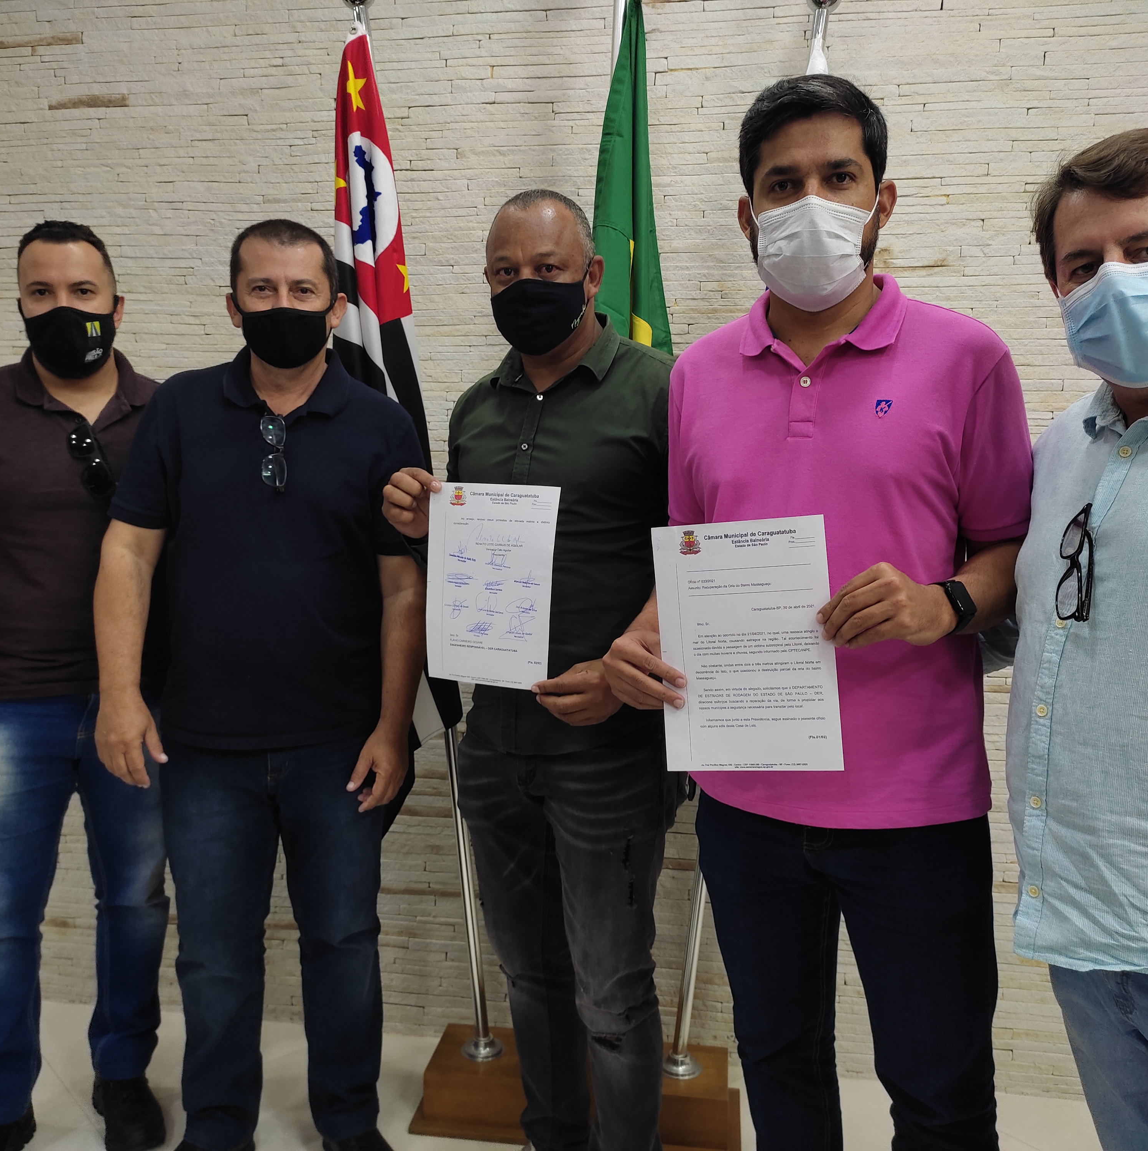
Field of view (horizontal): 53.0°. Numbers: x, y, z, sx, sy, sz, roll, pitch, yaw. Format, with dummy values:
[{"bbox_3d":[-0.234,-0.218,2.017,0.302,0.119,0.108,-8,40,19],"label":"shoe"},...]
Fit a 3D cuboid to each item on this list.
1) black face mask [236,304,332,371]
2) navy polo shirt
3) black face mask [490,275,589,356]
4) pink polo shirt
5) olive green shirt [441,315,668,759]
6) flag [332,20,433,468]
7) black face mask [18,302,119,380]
[{"bbox_3d":[-0.460,-0.381,1.840,0.150,0.105,0.110,-1,6,-14],"label":"black face mask"},{"bbox_3d":[-0.520,-0.046,1.950,0.520,0.680,0.300,-1,6,-13],"label":"navy polo shirt"},{"bbox_3d":[-0.053,-0.403,1.790,0.140,0.120,0.110,2,6,17],"label":"black face mask"},{"bbox_3d":[0.371,-0.039,1.540,0.490,0.715,0.320,3,6,25],"label":"pink polo shirt"},{"bbox_3d":[-0.022,-0.065,1.870,0.480,0.720,0.340,3,6,20],"label":"olive green shirt"},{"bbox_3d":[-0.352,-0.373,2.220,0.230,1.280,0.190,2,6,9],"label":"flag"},{"bbox_3d":[-0.863,-0.401,1.970,0.150,0.125,0.120,-1,6,-17],"label":"black face mask"}]

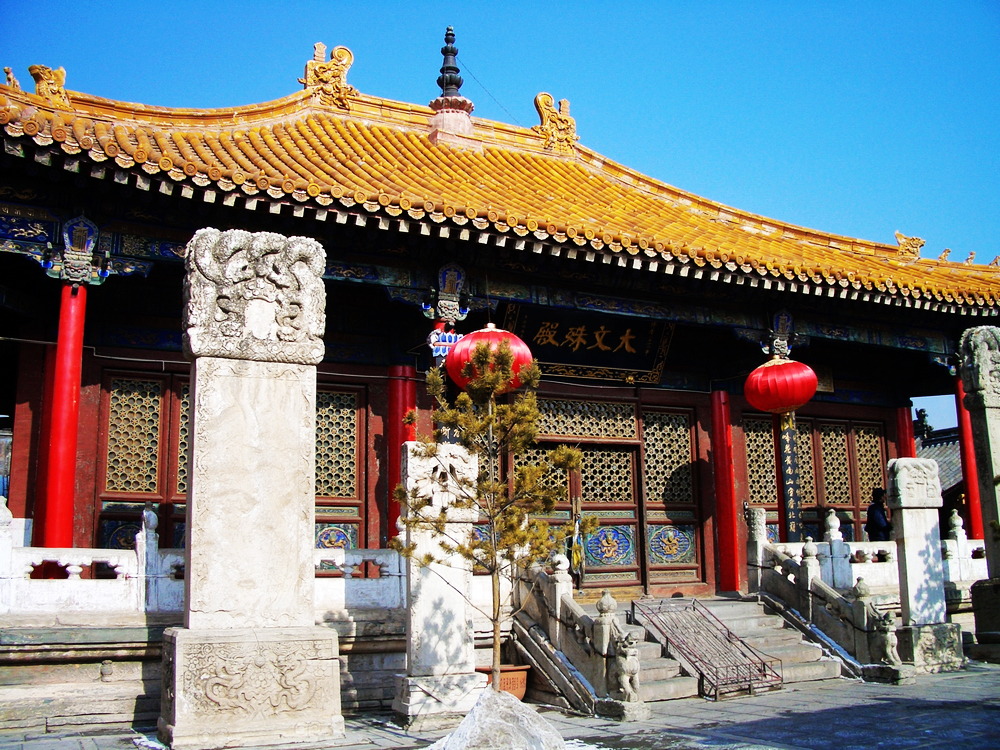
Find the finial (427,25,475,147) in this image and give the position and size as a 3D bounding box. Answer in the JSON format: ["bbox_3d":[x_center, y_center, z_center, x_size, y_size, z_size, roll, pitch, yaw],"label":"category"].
[{"bbox_3d":[-1.029,-5.984,20.827,0.970,2.750,0.970,-1,-11,0],"label":"finial"}]

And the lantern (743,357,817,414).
[{"bbox_3d":[3.993,0.157,14.394,1.017,0.803,1.017,4,-13,-26],"label":"lantern"}]

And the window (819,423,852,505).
[{"bbox_3d":[5.683,1.502,17.111,0.656,1.388,0.080,4,-13,-26],"label":"window"}]

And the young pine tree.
[{"bbox_3d":[-0.062,1.046,7.425,1.400,2.600,1.400,-1,-11,0],"label":"young pine tree"}]

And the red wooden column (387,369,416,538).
[{"bbox_3d":[-1.323,1.476,13.601,0.370,3.237,0.370,-1,-11,0],"label":"red wooden column"}]

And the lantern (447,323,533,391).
[{"bbox_3d":[-0.114,-0.208,12.640,1.080,0.870,1.080,-1,-11,0],"label":"lantern"}]

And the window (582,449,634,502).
[{"bbox_3d":[1.616,1.521,15.053,0.892,0.766,0.080,4,-13,-26],"label":"window"}]

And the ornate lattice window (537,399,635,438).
[{"bbox_3d":[1.219,0.666,15.331,2.061,0.546,0.080,4,-13,-26],"label":"ornate lattice window"}]

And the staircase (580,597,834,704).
[{"bbox_3d":[2.131,3.242,12.028,3.510,0.959,1.620,4,-13,-26],"label":"staircase"}]

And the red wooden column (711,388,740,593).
[{"bbox_3d":[3.571,1.838,15.965,0.370,3.237,0.370,4,-13,-26],"label":"red wooden column"}]

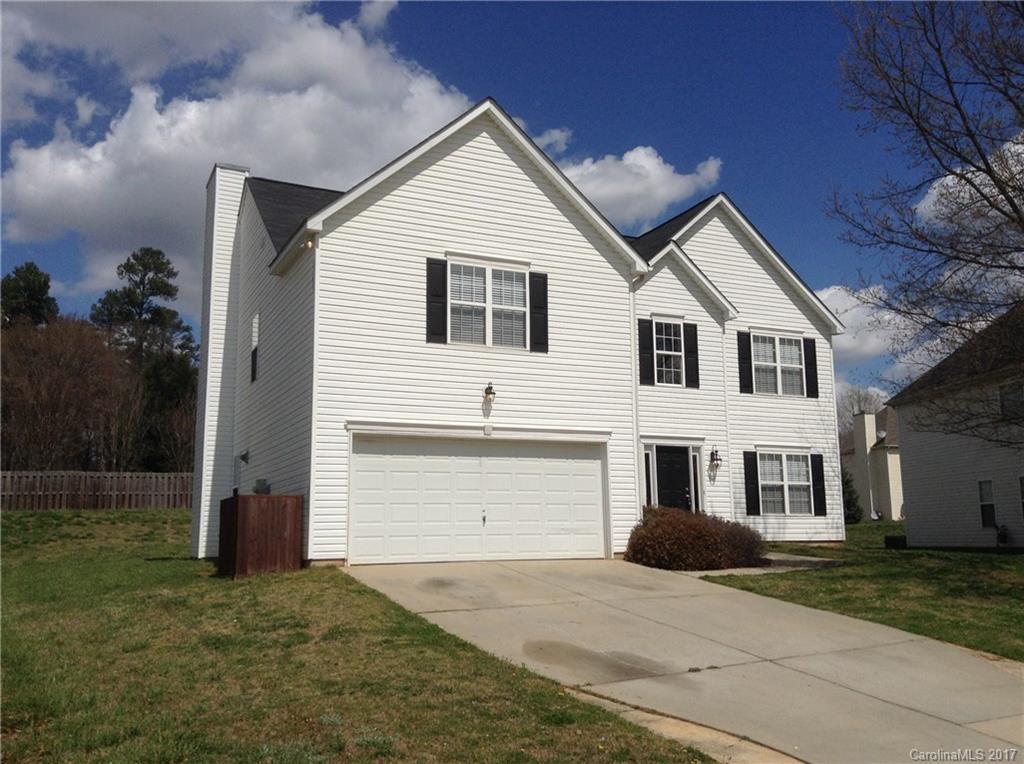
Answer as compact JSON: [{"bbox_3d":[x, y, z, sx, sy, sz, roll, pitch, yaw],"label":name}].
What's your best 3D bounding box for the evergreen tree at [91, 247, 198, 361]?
[{"bbox_3d":[-23.200,-0.186,60.571,6.600,16.600,6.600,0,-8,0],"label":"evergreen tree"}]

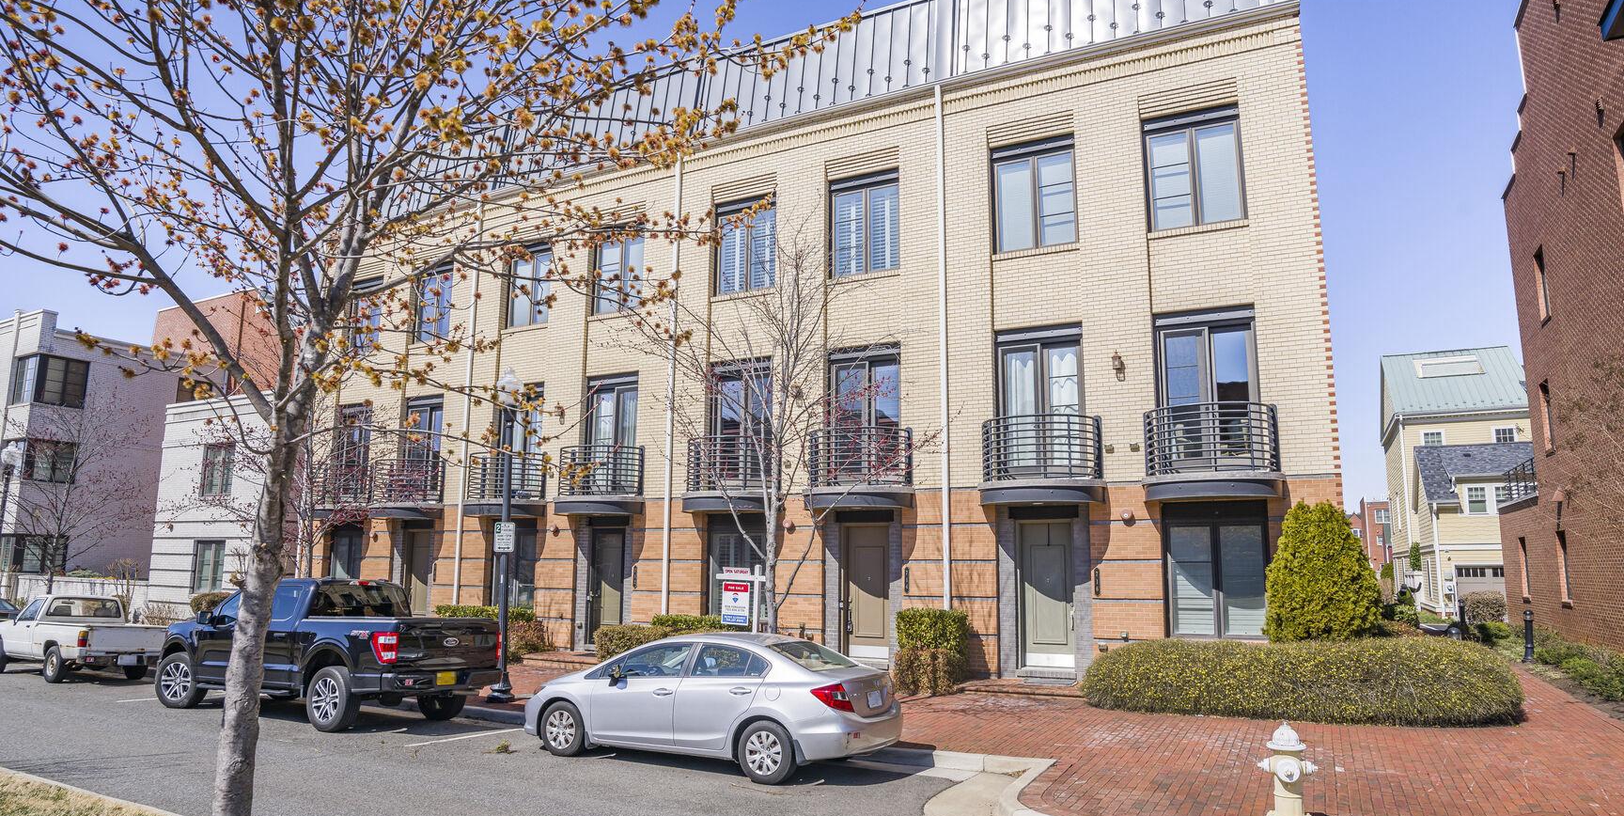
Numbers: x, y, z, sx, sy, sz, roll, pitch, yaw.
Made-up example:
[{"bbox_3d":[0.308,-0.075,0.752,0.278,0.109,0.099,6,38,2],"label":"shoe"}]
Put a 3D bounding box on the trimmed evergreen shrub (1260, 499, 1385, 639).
[{"bbox_3d":[7.080,2.708,13.079,1.468,2.846,1.468,-4,-10,26],"label":"trimmed evergreen shrub"}]

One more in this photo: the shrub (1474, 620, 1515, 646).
[{"bbox_3d":[17.928,5.901,24.879,0.900,0.653,0.900,-4,-10,26],"label":"shrub"}]

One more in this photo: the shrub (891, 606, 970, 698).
[{"bbox_3d":[1.903,3.946,15.428,0.950,1.270,1.350,-5,-11,27],"label":"shrub"}]

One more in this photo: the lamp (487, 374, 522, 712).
[{"bbox_3d":[-4.797,1.874,14.824,0.460,5.200,0.460,1,-12,-18],"label":"lamp"}]

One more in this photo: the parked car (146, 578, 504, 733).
[{"bbox_3d":[-7.328,3.539,14.170,5.880,1.950,2.080,-5,-12,30],"label":"parked car"}]

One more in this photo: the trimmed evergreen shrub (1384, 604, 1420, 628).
[{"bbox_3d":[17.515,6.274,28.072,0.899,0.945,0.899,-4,-10,26],"label":"trimmed evergreen shrub"}]

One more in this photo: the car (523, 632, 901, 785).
[{"bbox_3d":[-1.327,3.388,11.245,4.520,1.435,1.770,-4,-10,26],"label":"car"}]

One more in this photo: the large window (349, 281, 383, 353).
[{"bbox_3d":[-11.711,-2.521,25.108,1.520,2.030,0.120,-5,-11,27],"label":"large window"}]

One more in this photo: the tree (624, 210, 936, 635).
[{"bbox_3d":[-0.522,0.746,12.794,4.300,6.800,4.100,1,-10,-2],"label":"tree"}]

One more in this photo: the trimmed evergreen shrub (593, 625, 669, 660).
[{"bbox_3d":[-3.212,4.465,17.672,1.550,0.870,0.950,-5,-11,27],"label":"trimmed evergreen shrub"}]

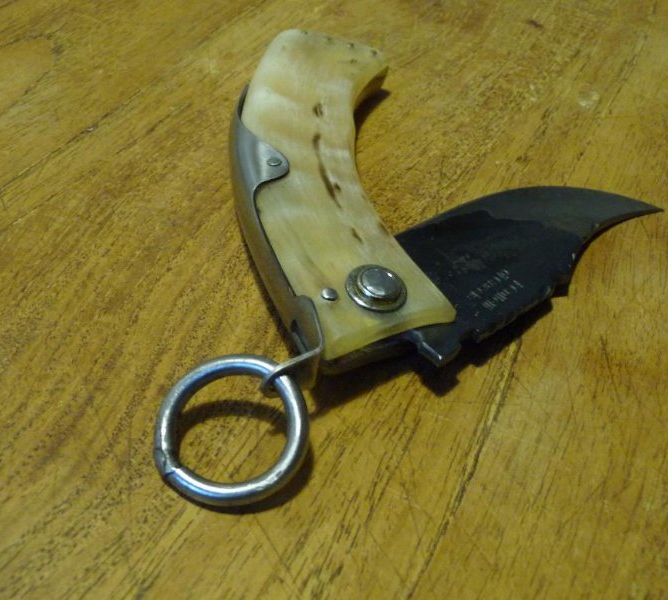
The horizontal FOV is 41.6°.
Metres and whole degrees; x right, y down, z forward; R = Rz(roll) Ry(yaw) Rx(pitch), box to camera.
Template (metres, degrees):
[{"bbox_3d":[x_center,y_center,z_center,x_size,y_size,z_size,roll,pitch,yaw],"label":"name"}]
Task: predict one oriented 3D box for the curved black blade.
[{"bbox_3d":[0.044,-0.010,0.198,0.084,0.005,0.037,-20,50,-29],"label":"curved black blade"}]

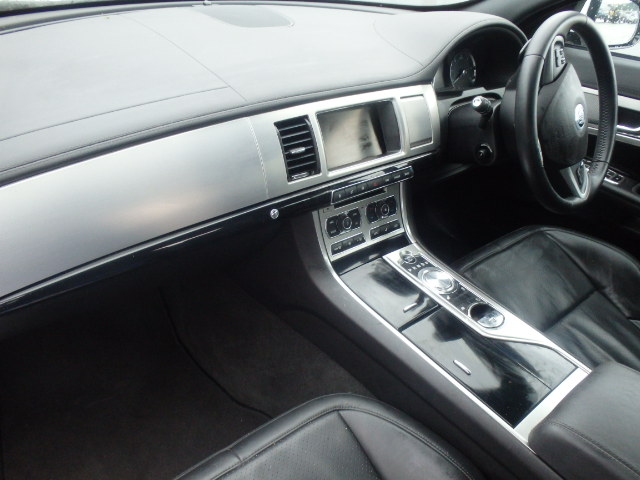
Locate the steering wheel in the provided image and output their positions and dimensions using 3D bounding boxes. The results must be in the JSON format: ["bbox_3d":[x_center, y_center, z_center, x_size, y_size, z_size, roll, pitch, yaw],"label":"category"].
[{"bbox_3d":[0.475,-0.244,1.023,0.380,0.380,0.100,-21,18,-37],"label":"steering wheel"}]

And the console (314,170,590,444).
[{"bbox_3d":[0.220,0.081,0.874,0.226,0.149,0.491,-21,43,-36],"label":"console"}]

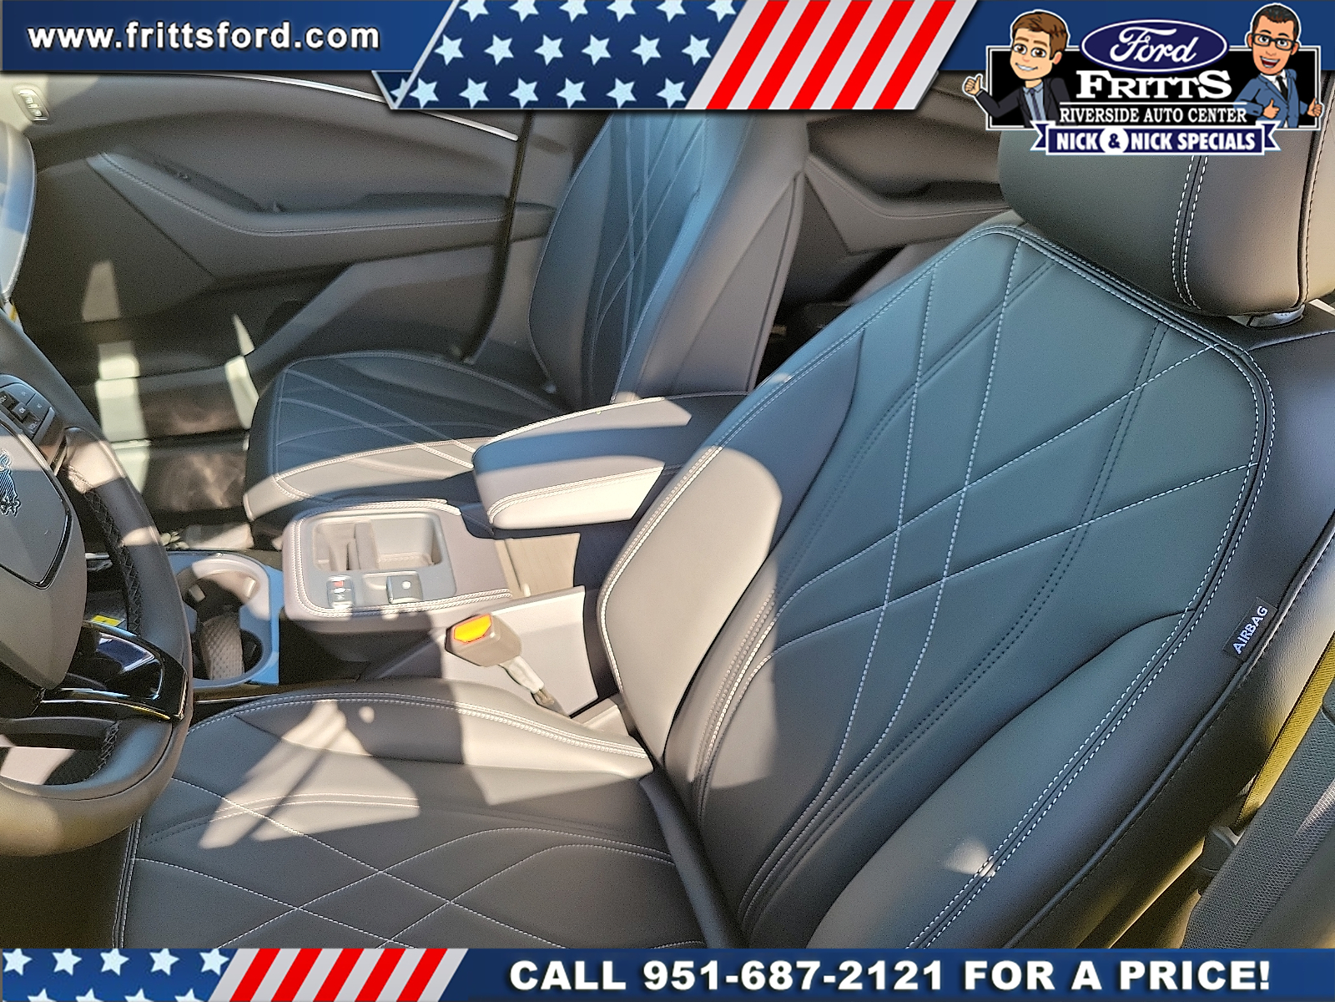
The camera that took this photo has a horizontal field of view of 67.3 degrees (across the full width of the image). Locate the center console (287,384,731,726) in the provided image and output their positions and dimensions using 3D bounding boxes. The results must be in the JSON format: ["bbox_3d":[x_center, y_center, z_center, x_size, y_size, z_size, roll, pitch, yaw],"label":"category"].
[{"bbox_3d":[-0.114,0.051,1.076,0.550,0.275,0.240,-7,29,-16],"label":"center console"}]

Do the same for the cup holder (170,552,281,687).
[{"bbox_3d":[-0.448,0.157,1.013,0.112,0.083,0.200,-7,29,-16],"label":"cup holder"}]

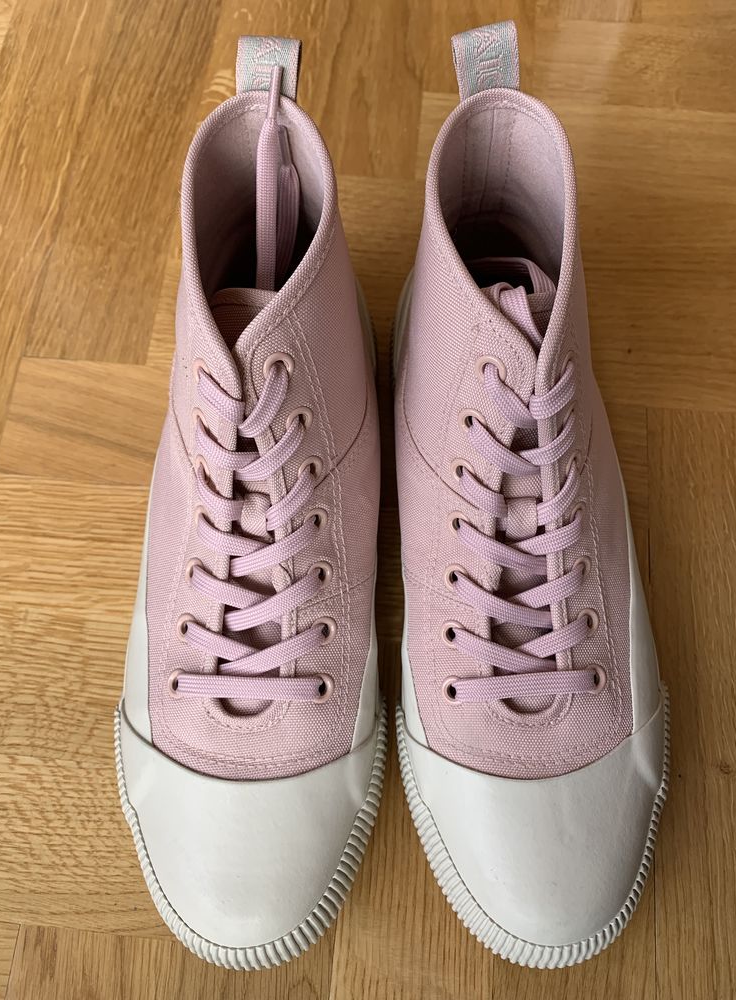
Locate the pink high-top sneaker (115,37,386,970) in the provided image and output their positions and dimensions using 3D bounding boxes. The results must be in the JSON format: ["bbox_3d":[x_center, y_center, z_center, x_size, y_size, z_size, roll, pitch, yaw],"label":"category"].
[{"bbox_3d":[-0.045,0.009,0.254,0.107,0.137,0.293,2,72,2],"label":"pink high-top sneaker"}]

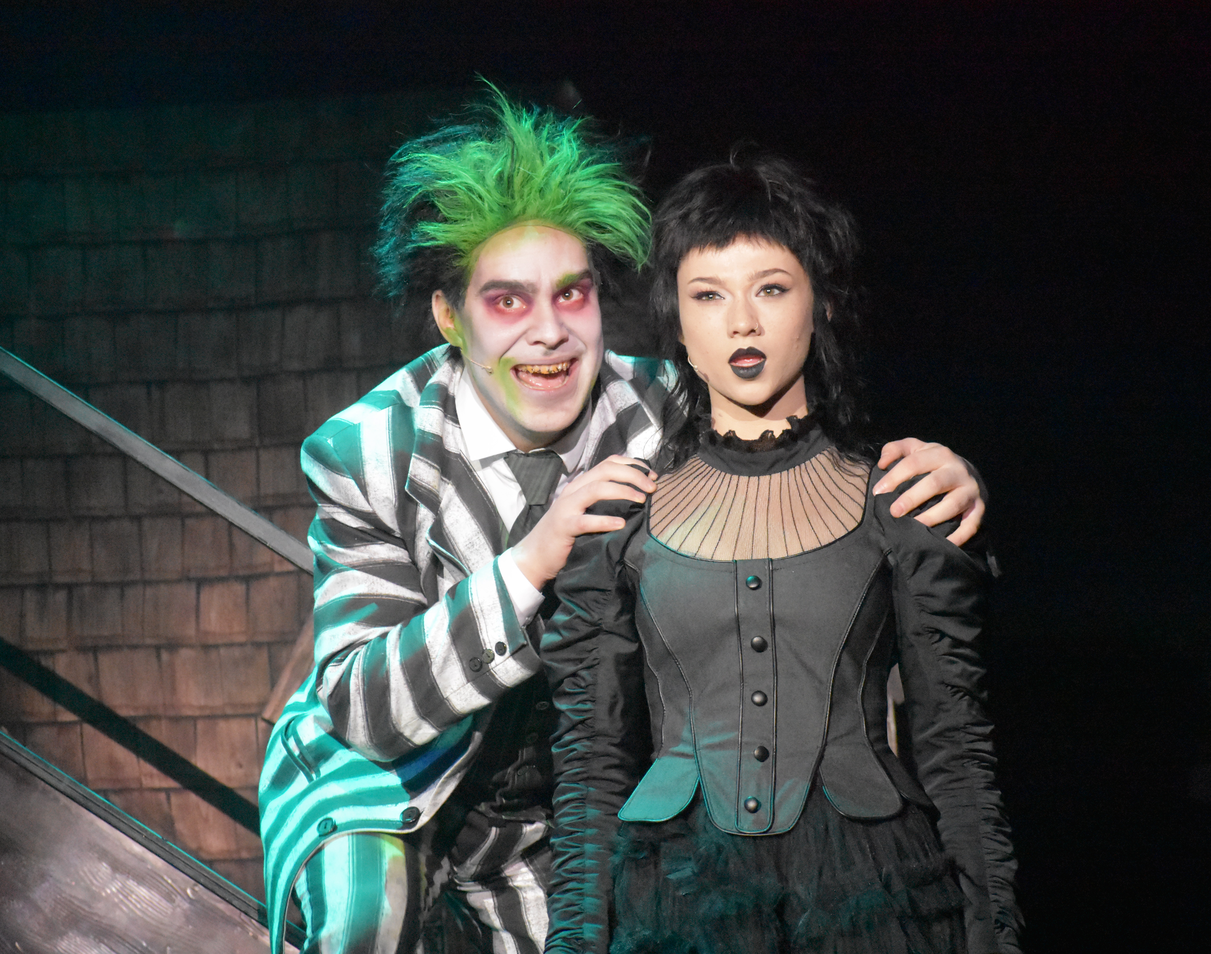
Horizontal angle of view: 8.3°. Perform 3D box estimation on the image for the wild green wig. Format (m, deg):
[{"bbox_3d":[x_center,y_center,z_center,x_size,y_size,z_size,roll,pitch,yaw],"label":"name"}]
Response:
[{"bbox_3d":[-0.093,-0.283,8.350,0.270,0.225,0.270,-8,5,-19],"label":"wild green wig"}]

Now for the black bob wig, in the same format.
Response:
[{"bbox_3d":[0.154,-0.163,8.250,0.215,0.312,0.240,-4,-1,5],"label":"black bob wig"}]

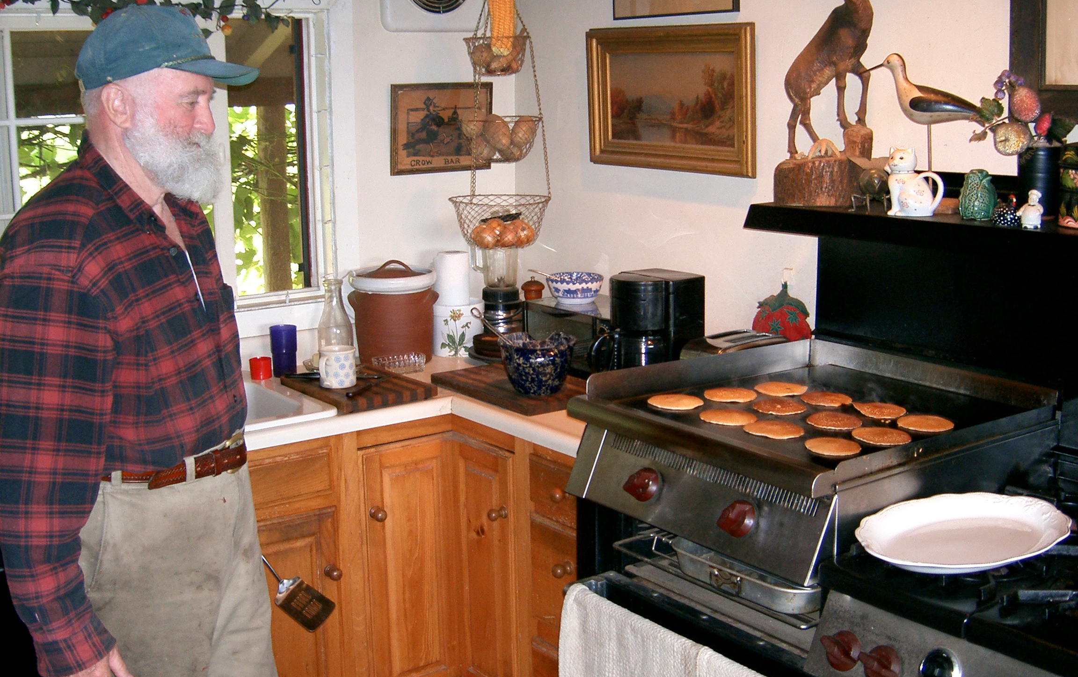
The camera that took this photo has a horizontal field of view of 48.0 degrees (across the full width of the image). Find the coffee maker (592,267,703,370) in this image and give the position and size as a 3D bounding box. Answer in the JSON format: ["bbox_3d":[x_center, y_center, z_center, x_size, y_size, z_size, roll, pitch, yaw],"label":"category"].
[{"bbox_3d":[0.234,0.001,2.882,0.280,0.290,0.175,-10,15,-37],"label":"coffee maker"}]

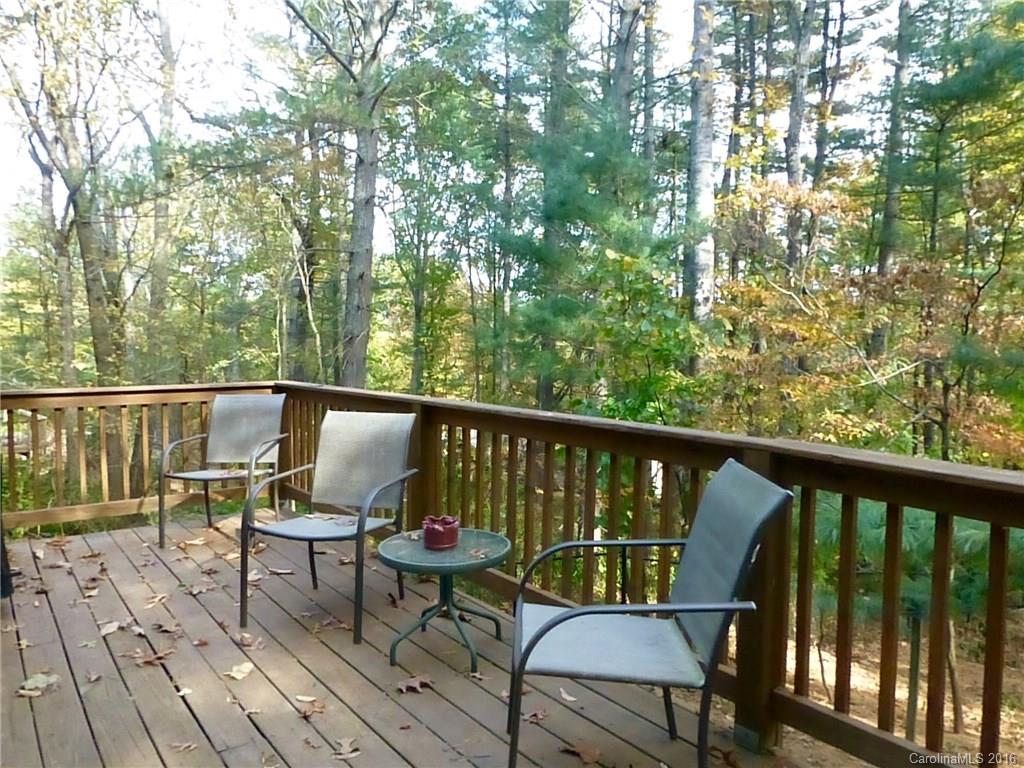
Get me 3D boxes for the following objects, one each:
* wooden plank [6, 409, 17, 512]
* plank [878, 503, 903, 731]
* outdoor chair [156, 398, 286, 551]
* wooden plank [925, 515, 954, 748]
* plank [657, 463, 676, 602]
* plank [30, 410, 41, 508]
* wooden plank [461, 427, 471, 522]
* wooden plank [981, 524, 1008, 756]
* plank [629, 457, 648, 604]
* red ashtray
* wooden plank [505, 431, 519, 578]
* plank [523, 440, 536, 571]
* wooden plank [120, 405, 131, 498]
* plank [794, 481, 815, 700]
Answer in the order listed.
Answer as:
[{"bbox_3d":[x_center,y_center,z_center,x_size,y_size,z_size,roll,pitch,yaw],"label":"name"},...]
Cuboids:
[{"bbox_3d":[-3.071,0.480,4.362,0.035,0.710,0.035,-2,4,-39],"label":"wooden plank"},{"bbox_3d":[1.036,0.641,1.944,0.034,0.680,0.034,-2,4,-39],"label":"plank"},{"bbox_3d":[-1.797,0.514,4.533,0.589,0.893,0.708,1,3,3],"label":"outdoor chair"},{"bbox_3d":[1.139,0.666,1.890,0.035,0.710,0.035,-2,4,-39],"label":"wooden plank"},{"bbox_3d":[0.560,0.614,2.606,0.035,0.710,0.035,-2,4,-39],"label":"plank"},{"bbox_3d":[-2.929,0.465,4.363,0.034,0.680,0.034,-2,4,-39],"label":"plank"},{"bbox_3d":[-0.233,0.551,3.587,0.035,0.710,0.035,-2,4,-39],"label":"wooden plank"},{"bbox_3d":[1.191,0.653,1.752,0.034,0.680,0.034,-2,4,-39],"label":"wooden plank"},{"bbox_3d":[0.472,0.587,2.654,0.036,0.640,0.036,-2,4,-38],"label":"plank"},{"bbox_3d":[-0.280,0.592,2.825,0.140,0.092,0.140,1,3,0],"label":"red ashtray"},{"bbox_3d":[0.003,0.570,3.295,0.035,0.710,0.035,-2,4,-39],"label":"wooden plank"},{"bbox_3d":[0.082,0.555,3.155,0.036,0.640,0.036,-2,4,-38],"label":"plank"},{"bbox_3d":[-2.586,0.465,4.751,0.035,0.710,0.035,-2,4,-39],"label":"wooden plank"},{"bbox_3d":[0.882,0.628,2.133,0.034,0.680,0.034,-2,4,-39],"label":"plank"}]

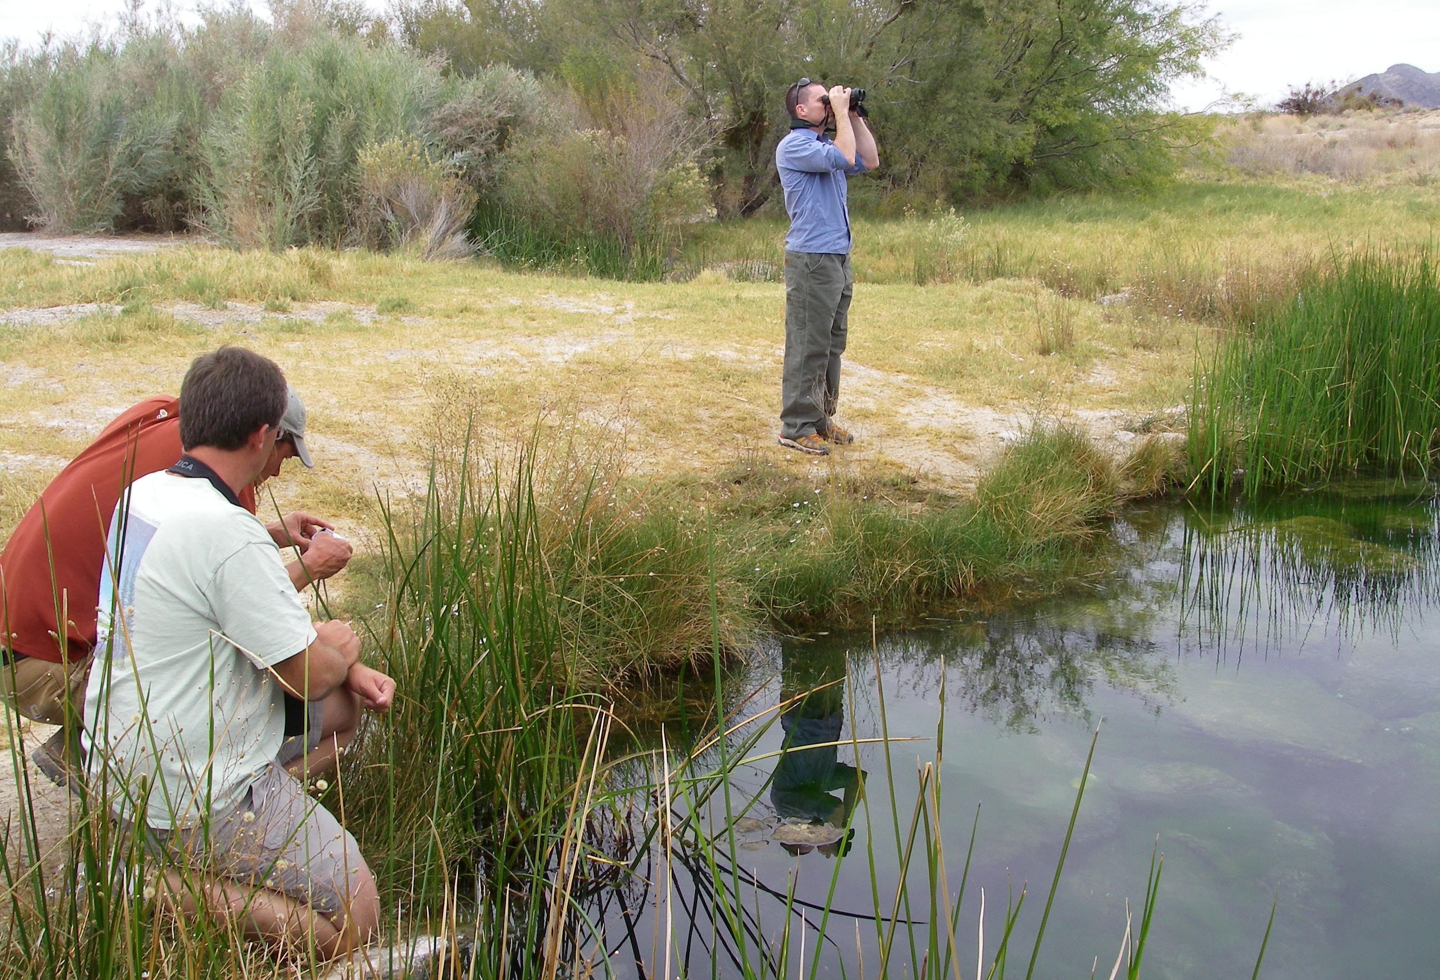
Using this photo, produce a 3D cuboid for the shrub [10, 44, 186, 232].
[{"bbox_3d":[-8.844,-4.977,22.456,2.429,2.621,2.300,-5,14,-20],"label":"shrub"}]

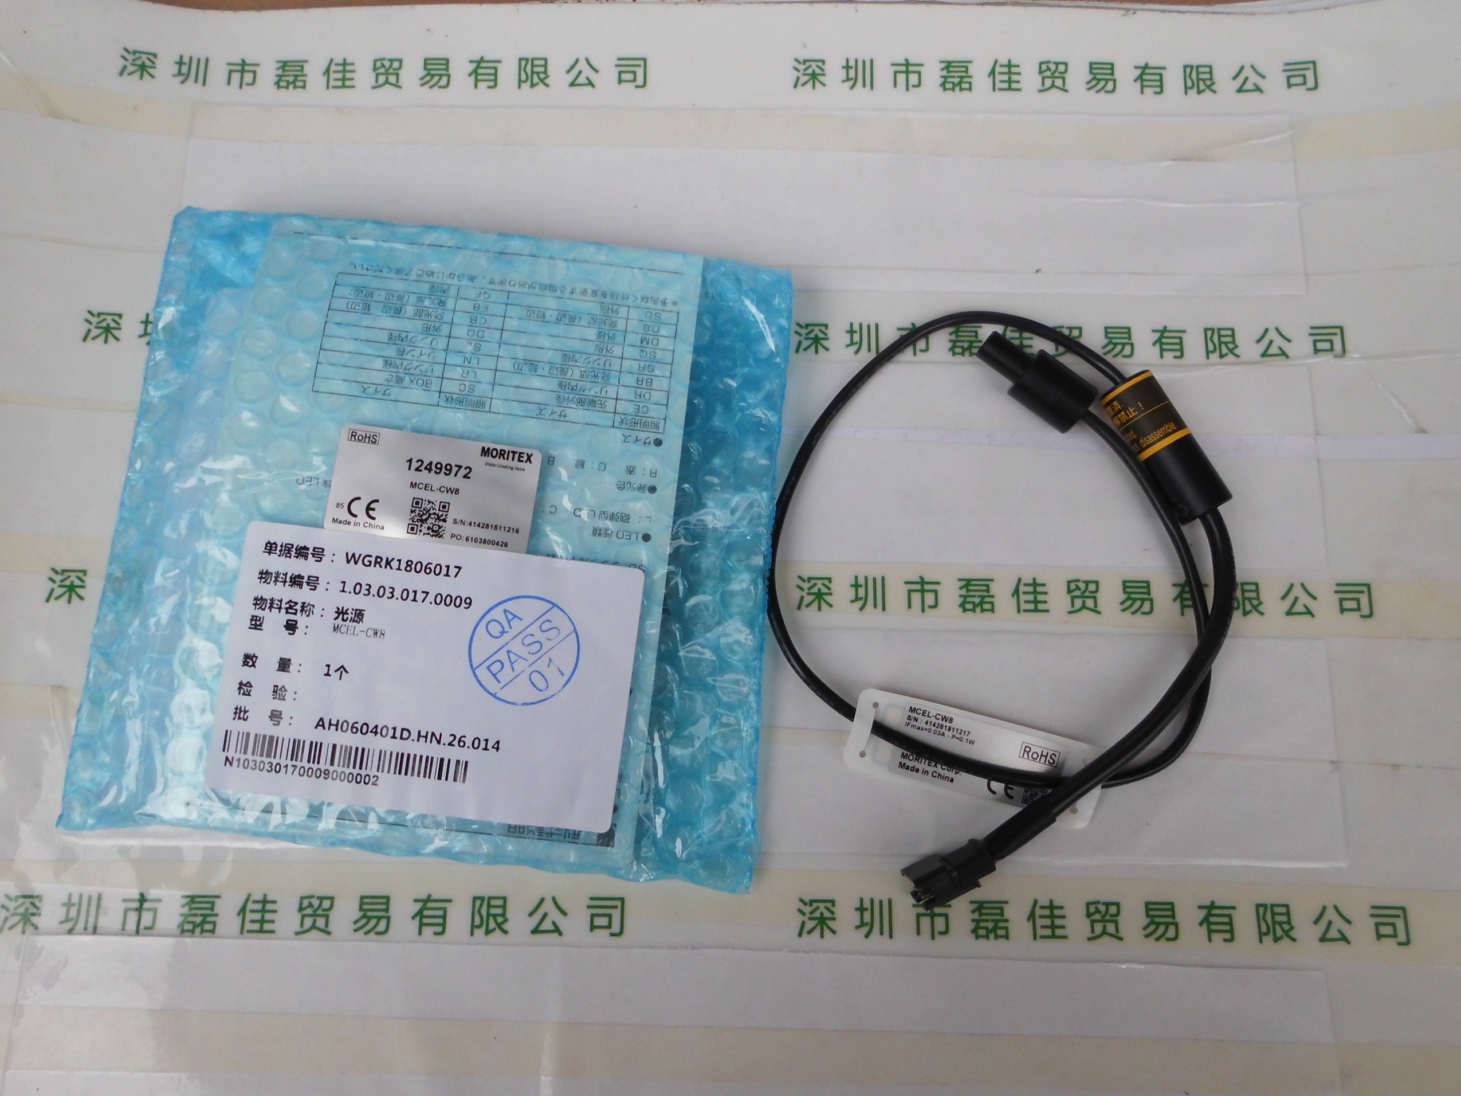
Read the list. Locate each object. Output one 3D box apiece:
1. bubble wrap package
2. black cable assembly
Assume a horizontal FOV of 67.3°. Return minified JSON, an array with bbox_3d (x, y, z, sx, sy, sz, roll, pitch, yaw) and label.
[{"bbox_3d":[-0.069,-0.005,0.264,0.160,0.016,0.156,5,78,0],"label":"bubble wrap package"},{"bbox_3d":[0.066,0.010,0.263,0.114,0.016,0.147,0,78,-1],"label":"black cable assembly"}]

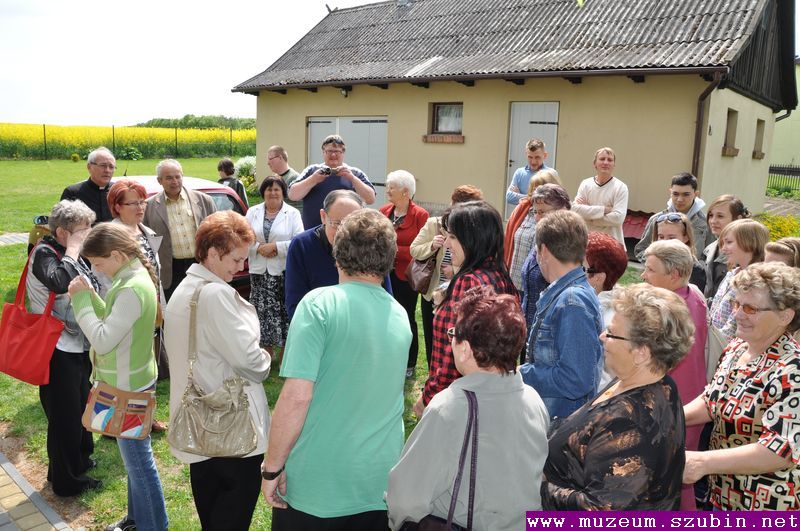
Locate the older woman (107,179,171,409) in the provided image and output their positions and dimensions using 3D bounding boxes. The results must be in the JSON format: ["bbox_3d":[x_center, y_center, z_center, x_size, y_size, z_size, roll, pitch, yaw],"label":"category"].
[{"bbox_3d":[-1.661,0.278,3.787,0.360,1.630,0.500,6,13,19],"label":"older woman"}]

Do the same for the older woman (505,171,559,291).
[{"bbox_3d":[0.943,0.158,4.219,0.360,1.650,0.520,-9,16,-43],"label":"older woman"}]

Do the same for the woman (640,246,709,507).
[{"bbox_3d":[1.202,0.646,2.839,0.360,1.550,0.500,5,12,14],"label":"woman"}]

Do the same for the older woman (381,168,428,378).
[{"bbox_3d":[0.034,0.099,4.806,0.500,1.650,0.340,9,14,30],"label":"older woman"}]

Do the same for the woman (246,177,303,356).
[{"bbox_3d":[-1.033,0.084,4.863,0.500,1.580,0.320,3,12,3],"label":"woman"}]

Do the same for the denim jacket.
[{"bbox_3d":[0.636,0.299,2.360,0.370,0.610,0.480,4,12,11],"label":"denim jacket"}]

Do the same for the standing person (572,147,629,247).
[{"bbox_3d":[1.880,-0.238,5.784,0.550,1.770,0.360,6,13,16],"label":"standing person"}]

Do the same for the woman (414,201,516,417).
[{"bbox_3d":[0.265,0.558,2.591,0.400,1.670,0.480,8,13,26],"label":"woman"}]

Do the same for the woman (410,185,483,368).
[{"bbox_3d":[0.489,0.111,5.045,0.560,1.570,0.380,1,12,-3],"label":"woman"}]

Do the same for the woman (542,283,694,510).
[{"bbox_3d":[0.600,0.819,1.735,0.430,1.580,0.530,6,13,17],"label":"woman"}]

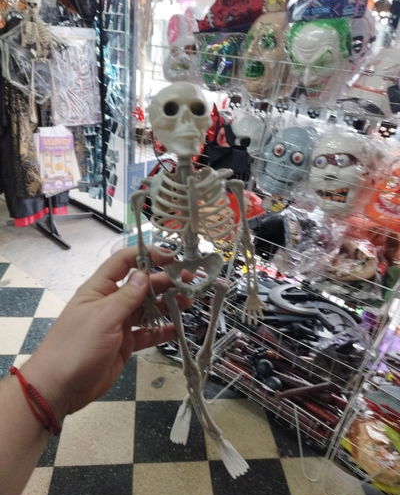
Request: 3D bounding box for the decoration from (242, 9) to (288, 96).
[{"bbox_3d":[0.236,-0.725,1.385,0.168,0.303,0.110,24,22,30],"label":"decoration"}]

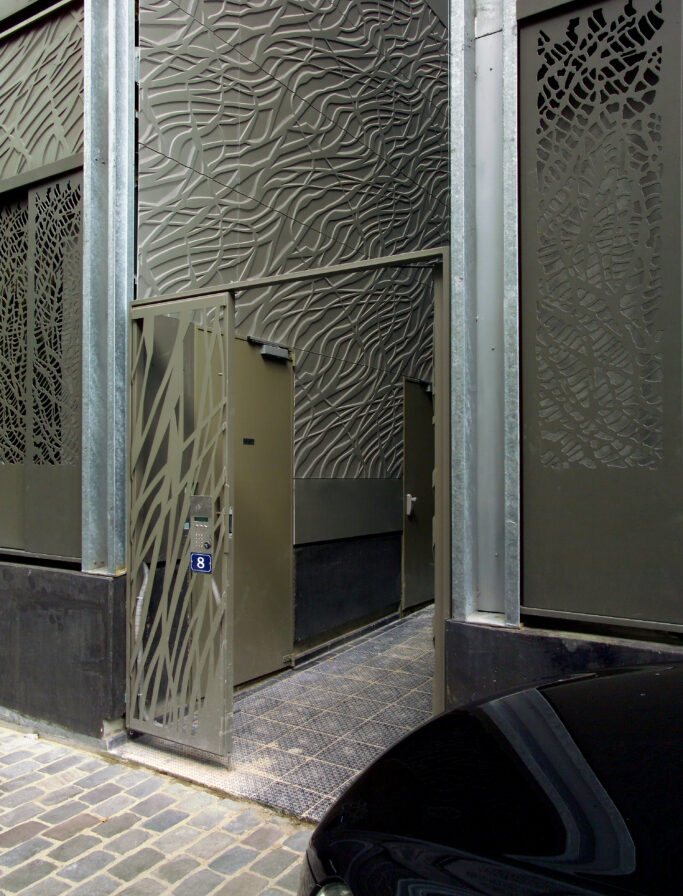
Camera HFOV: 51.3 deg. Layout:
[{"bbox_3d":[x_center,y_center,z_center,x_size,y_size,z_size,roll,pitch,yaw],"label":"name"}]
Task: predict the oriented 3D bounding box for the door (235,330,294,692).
[{"bbox_3d":[-0.627,0.408,4.697,0.055,2.256,0.977,-1,-2,33],"label":"door"}]

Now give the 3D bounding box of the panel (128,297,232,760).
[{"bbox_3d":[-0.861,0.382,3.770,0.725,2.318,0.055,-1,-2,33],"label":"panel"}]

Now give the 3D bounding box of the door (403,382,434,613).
[{"bbox_3d":[0.794,0.431,6.910,0.055,2.130,0.868,-1,-2,33],"label":"door"}]

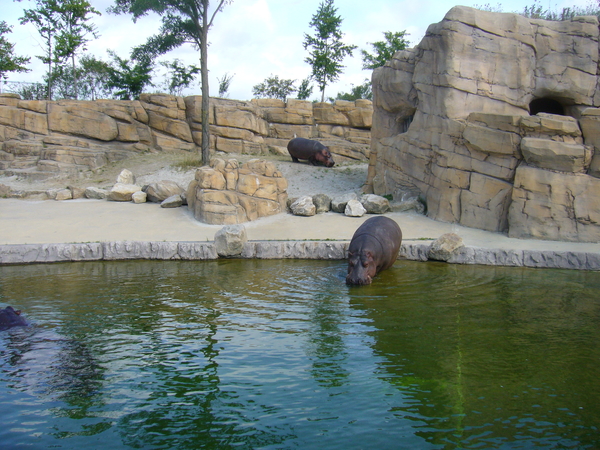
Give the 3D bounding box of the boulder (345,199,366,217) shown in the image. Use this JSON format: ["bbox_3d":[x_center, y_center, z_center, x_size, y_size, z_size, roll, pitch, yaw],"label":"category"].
[{"bbox_3d":[2.058,-0.632,22.300,0.760,0.600,0.550,0,8,0],"label":"boulder"}]

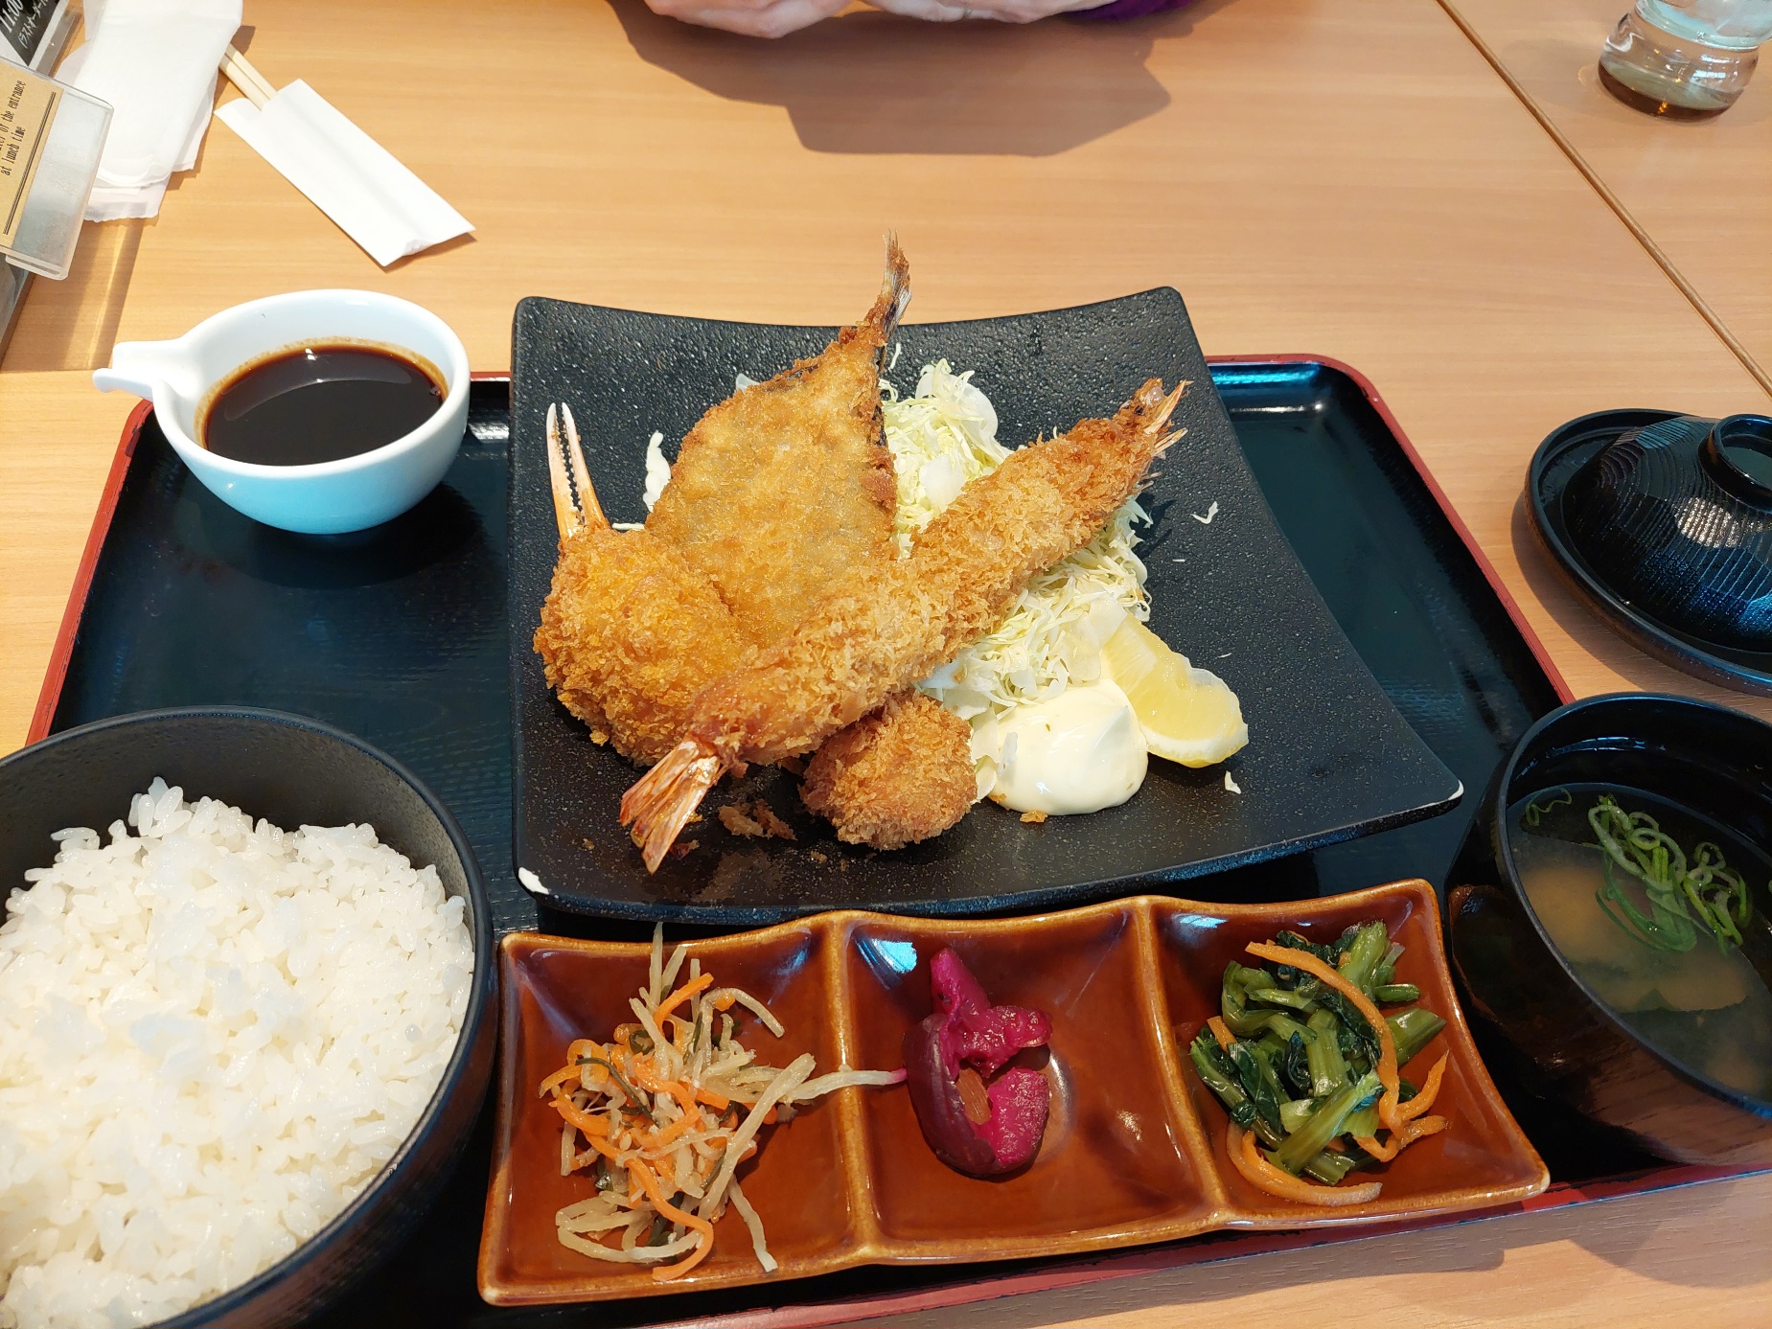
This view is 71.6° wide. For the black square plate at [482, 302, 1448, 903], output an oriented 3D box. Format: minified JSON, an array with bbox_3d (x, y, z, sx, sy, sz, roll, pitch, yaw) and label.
[{"bbox_3d":[0.010,-0.031,0.356,0.229,0.037,0.217,-5,52,-11],"label":"black square plate"}]

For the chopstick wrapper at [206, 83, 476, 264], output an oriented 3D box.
[{"bbox_3d":[-0.214,-0.192,0.484,0.133,0.007,0.040,39,57,22],"label":"chopstick wrapper"}]

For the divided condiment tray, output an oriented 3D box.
[{"bbox_3d":[0.027,0.091,0.268,0.216,0.029,0.073,-1,52,-8],"label":"divided condiment tray"}]

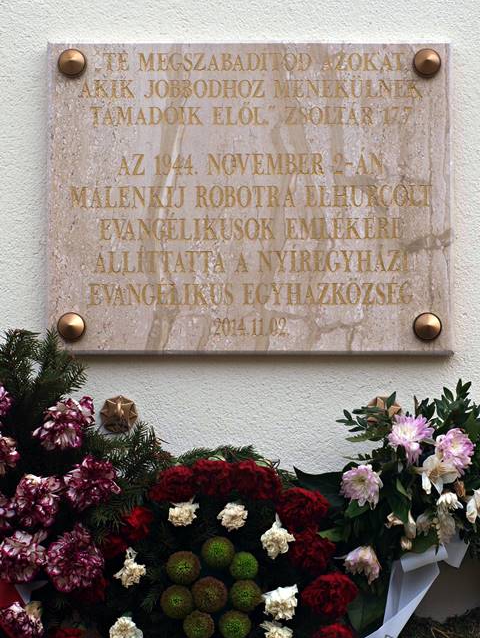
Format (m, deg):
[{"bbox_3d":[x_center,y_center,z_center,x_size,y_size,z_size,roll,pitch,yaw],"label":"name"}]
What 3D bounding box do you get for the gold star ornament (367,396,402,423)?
[{"bbox_3d":[0.215,0.140,3.350,0.054,0.054,0.021,0,-4,0],"label":"gold star ornament"}]

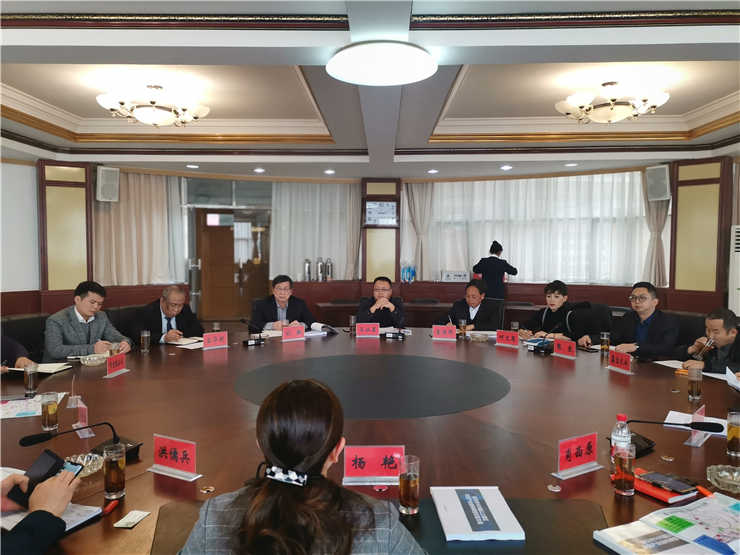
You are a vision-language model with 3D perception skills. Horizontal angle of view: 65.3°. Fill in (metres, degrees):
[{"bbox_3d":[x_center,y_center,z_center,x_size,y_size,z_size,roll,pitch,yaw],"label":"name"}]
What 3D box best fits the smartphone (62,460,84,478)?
[{"bbox_3d":[-0.874,0.588,1.607,0.075,0.010,0.158,1,43,23],"label":"smartphone"}]

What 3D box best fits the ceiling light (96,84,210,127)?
[{"bbox_3d":[-1.999,-1.585,5.329,1.040,0.387,1.040,0,3,0],"label":"ceiling light"}]

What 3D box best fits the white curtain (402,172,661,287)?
[{"bbox_3d":[2.307,-0.707,8.796,3.718,1.600,0.300,1,3,21],"label":"white curtain"}]

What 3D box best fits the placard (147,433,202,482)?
[{"bbox_3d":[-0.676,0.618,1.999,0.200,0.120,0.060,2,3,27],"label":"placard"}]

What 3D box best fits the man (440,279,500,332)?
[{"bbox_3d":[0.930,0.622,5.436,0.600,1.230,0.720,1,3,22],"label":"man"}]

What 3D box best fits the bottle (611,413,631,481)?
[{"bbox_3d":[0.821,0.553,1.883,0.064,0.212,0.064,0,3,0],"label":"bottle"}]

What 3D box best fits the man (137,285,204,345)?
[{"bbox_3d":[-1.735,0.672,5.077,0.580,1.210,0.700,-2,3,-35],"label":"man"}]

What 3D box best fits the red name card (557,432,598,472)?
[{"bbox_3d":[0.734,0.622,2.033,0.200,0.120,0.060,-1,3,-29],"label":"red name card"}]

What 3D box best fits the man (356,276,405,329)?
[{"bbox_3d":[0.100,0.612,5.656,0.520,1.230,0.720,0,3,0],"label":"man"}]

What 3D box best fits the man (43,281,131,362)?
[{"bbox_3d":[-1.980,0.672,4.107,0.750,1.260,0.600,2,4,42],"label":"man"}]

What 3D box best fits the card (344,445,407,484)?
[{"bbox_3d":[0.017,0.624,1.933,0.200,0.120,0.060,0,3,-2],"label":"card"}]

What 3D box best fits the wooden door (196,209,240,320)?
[{"bbox_3d":[-3.176,-0.262,12.100,0.930,2.360,0.090,0,3,-1],"label":"wooden door"}]

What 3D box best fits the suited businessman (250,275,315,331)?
[{"bbox_3d":[-0.820,0.610,5.486,0.600,1.250,0.720,-1,3,-18],"label":"suited businessman"}]

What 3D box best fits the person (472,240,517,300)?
[{"bbox_3d":[1.716,0.330,7.944,0.600,1.650,0.400,1,3,7],"label":"person"}]

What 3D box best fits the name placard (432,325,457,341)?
[{"bbox_3d":[0.642,0.481,4.961,0.200,0.120,0.060,1,3,9],"label":"name placard"}]

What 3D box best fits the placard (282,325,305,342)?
[{"bbox_3d":[-0.630,0.461,4.788,0.200,0.118,0.040,-2,3,-31],"label":"placard"}]

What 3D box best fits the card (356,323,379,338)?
[{"bbox_3d":[-0.016,0.472,5.102,0.200,0.120,0.060,0,3,-1],"label":"card"}]

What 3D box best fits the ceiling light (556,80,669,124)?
[{"bbox_3d":[2.197,-1.583,5.229,1.020,0.398,1.020,0,3,0],"label":"ceiling light"}]

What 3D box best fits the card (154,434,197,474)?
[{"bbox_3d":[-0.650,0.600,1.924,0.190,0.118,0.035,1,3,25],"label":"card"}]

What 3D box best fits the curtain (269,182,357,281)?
[{"bbox_3d":[-0.852,-0.681,8.550,1.330,1.480,0.120,0,3,-9],"label":"curtain"}]

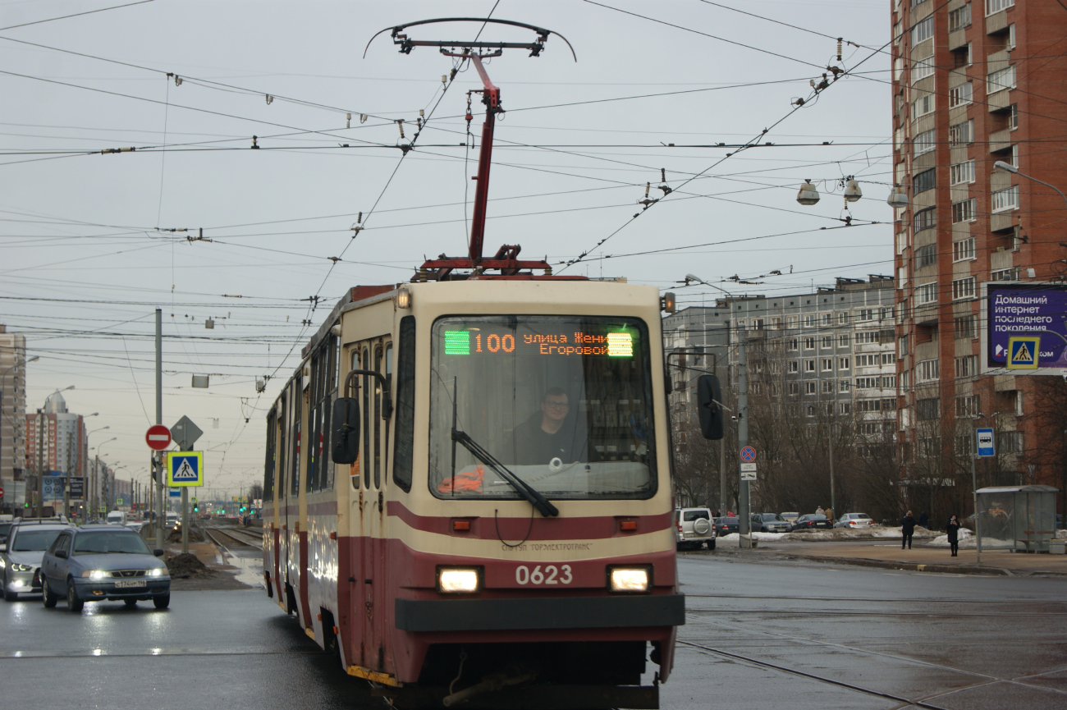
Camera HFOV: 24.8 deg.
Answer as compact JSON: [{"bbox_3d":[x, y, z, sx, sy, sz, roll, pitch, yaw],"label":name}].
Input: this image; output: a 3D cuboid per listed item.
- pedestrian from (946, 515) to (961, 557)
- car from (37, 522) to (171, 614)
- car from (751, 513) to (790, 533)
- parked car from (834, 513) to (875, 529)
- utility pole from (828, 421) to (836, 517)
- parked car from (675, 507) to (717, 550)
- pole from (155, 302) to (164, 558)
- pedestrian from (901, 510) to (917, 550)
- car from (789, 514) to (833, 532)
[{"bbox_3d":[15.837,6.796,91.500,0.550,1.610,0.420,0,-4,4],"label":"pedestrian"},{"bbox_3d":[-7.343,3.618,41.583,1.680,1.400,4.480,1,-4,-21],"label":"car"},{"bbox_3d":[14.984,10.873,153.915,1.820,1.660,4.300,1,-4,-13],"label":"car"},{"bbox_3d":[20.100,10.653,152.054,1.760,1.470,4.530,0,-4,-5],"label":"parked car"},{"bbox_3d":[19.296,7.918,157.000,0.180,7.300,0.180,-2,-4,0],"label":"utility pole"},{"bbox_3d":[7.170,8.097,113.458,1.920,1.960,4.720,1,-4,-7],"label":"parked car"},{"bbox_3d":[-10.241,2.339,66.500,0.190,7.200,0.190,-1,-4,0],"label":"pole"},{"bbox_3d":[16.390,7.644,106.000,0.600,1.690,0.380,0,-4,5],"label":"pedestrian"},{"bbox_3d":[17.492,10.733,152.086,1.840,1.470,4.600,0,-4,-6],"label":"car"}]

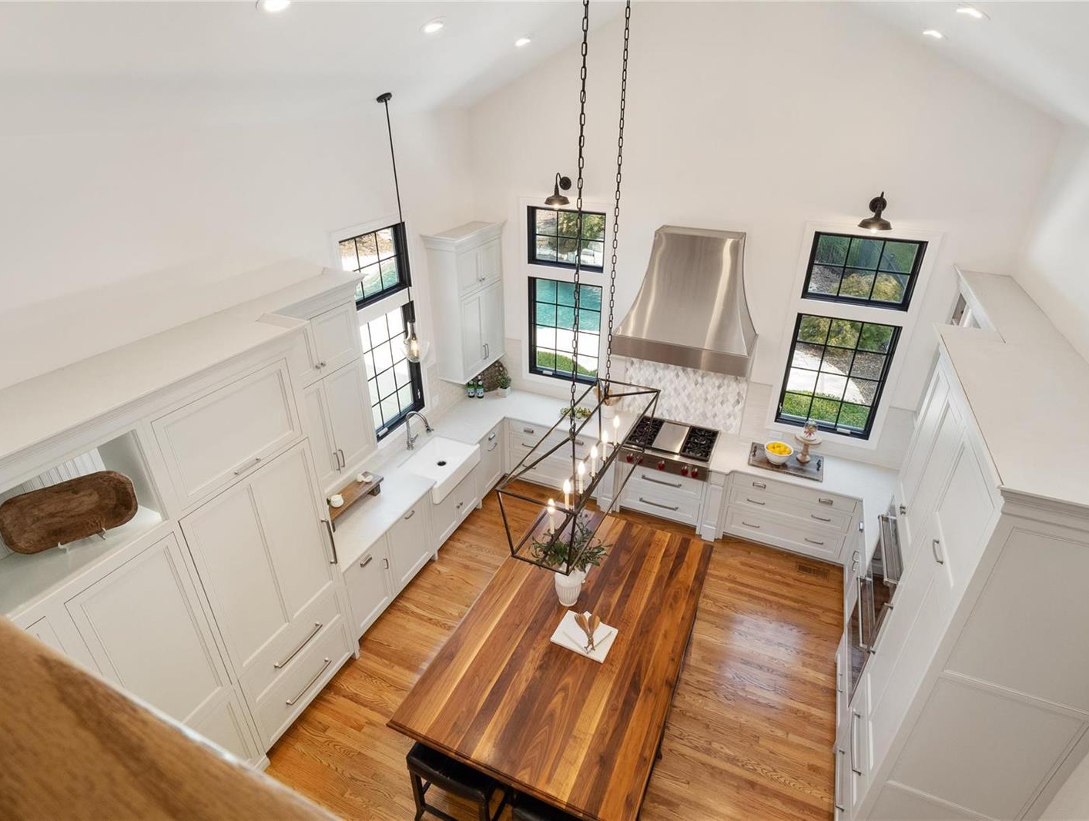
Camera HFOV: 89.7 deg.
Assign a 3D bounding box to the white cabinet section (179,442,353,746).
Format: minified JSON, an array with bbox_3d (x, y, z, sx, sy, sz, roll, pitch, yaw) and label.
[{"bbox_3d":[-1.998,1.212,3.749,0.620,2.040,0.888,13,30,20],"label":"white cabinet section"}]

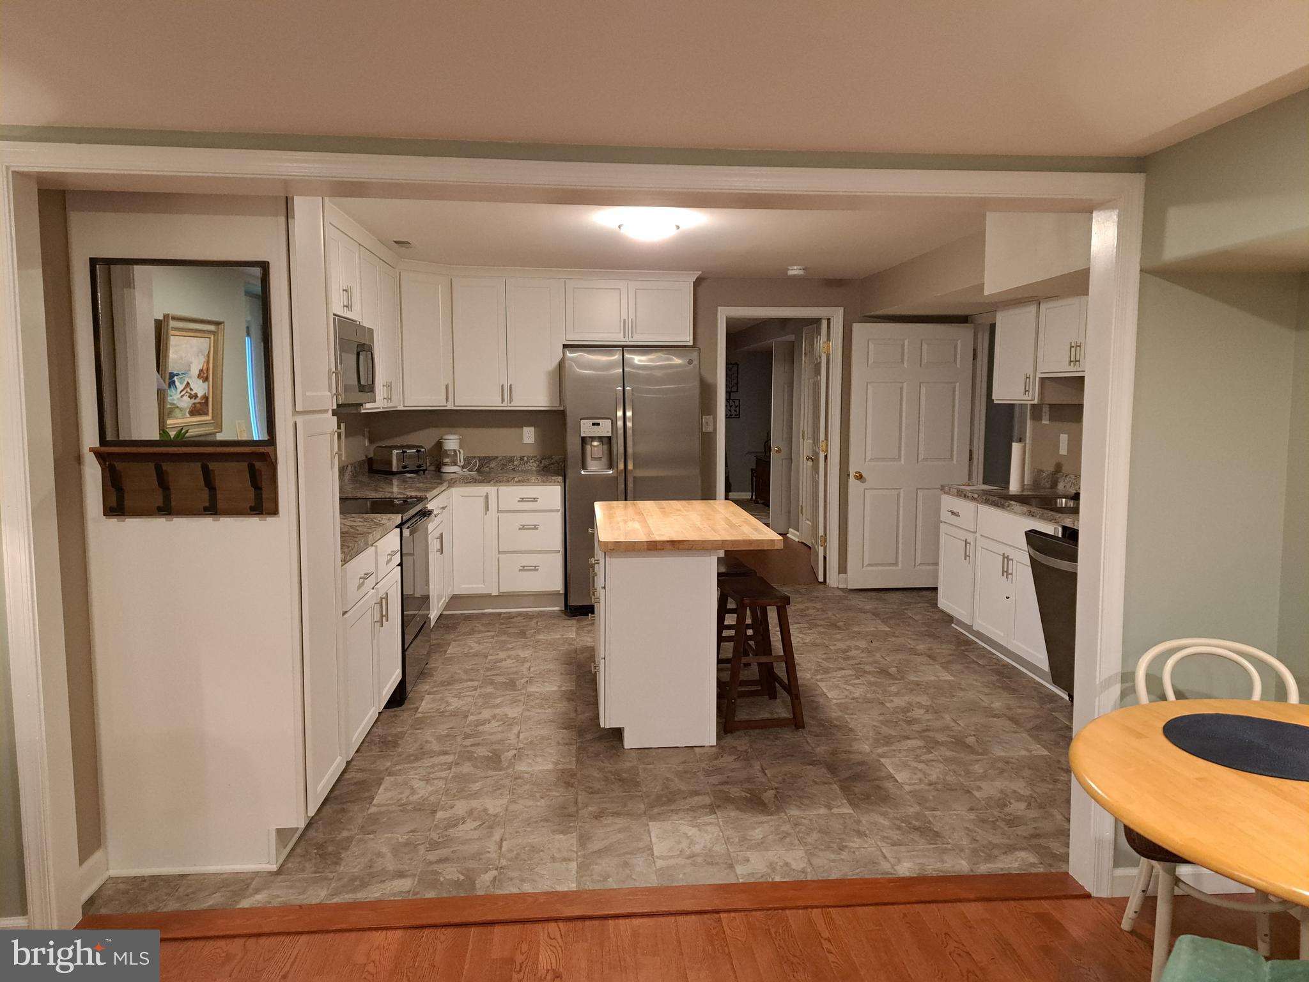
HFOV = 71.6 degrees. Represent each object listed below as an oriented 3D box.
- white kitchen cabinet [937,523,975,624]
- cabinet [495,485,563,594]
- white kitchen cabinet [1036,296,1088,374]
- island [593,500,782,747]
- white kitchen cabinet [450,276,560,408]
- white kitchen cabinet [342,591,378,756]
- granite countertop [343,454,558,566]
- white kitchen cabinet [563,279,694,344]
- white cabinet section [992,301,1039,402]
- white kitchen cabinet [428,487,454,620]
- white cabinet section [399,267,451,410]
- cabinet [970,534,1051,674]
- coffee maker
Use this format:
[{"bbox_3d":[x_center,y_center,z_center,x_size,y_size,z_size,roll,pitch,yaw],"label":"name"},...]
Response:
[{"bbox_3d":[2.161,0.499,5.623,0.600,0.553,0.505,0,6,-5],"label":"white kitchen cabinet"},{"bbox_3d":[-0.886,0.305,6.496,0.460,0.760,0.620,0,6,-5],"label":"cabinet"},{"bbox_3d":[2.377,-0.822,4.760,0.320,0.412,0.835,0,6,-5],"label":"white kitchen cabinet"},{"bbox_3d":[0.090,0.576,4.430,0.775,0.900,1.330,0,6,-5],"label":"island"},{"bbox_3d":[-1.033,-1.044,6.489,0.765,0.905,0.325,0,6,-5],"label":"white kitchen cabinet"},{"bbox_3d":[-1.155,0.698,3.557,0.022,0.543,0.485,0,6,-5],"label":"white kitchen cabinet"},{"bbox_3d":[-1.210,0.006,4.985,1.370,0.158,3.500,0,6,-5],"label":"granite countertop"},{"bbox_3d":[-0.191,-1.263,6.478,0.908,0.460,0.325,0,6,-5],"label":"white kitchen cabinet"},{"bbox_3d":[2.319,-0.817,5.434,0.320,0.590,0.555,0,6,-5],"label":"white cabinet section"},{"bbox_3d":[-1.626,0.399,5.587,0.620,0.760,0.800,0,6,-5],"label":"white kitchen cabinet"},{"bbox_3d":[-1.527,-1.006,6.126,0.030,0.895,0.420,5,8,39],"label":"white cabinet section"},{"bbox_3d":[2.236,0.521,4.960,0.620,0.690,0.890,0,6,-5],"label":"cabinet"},{"bbox_3d":[-1.445,-0.263,6.500,0.180,0.285,0.210,-3,7,-31],"label":"coffee maker"}]

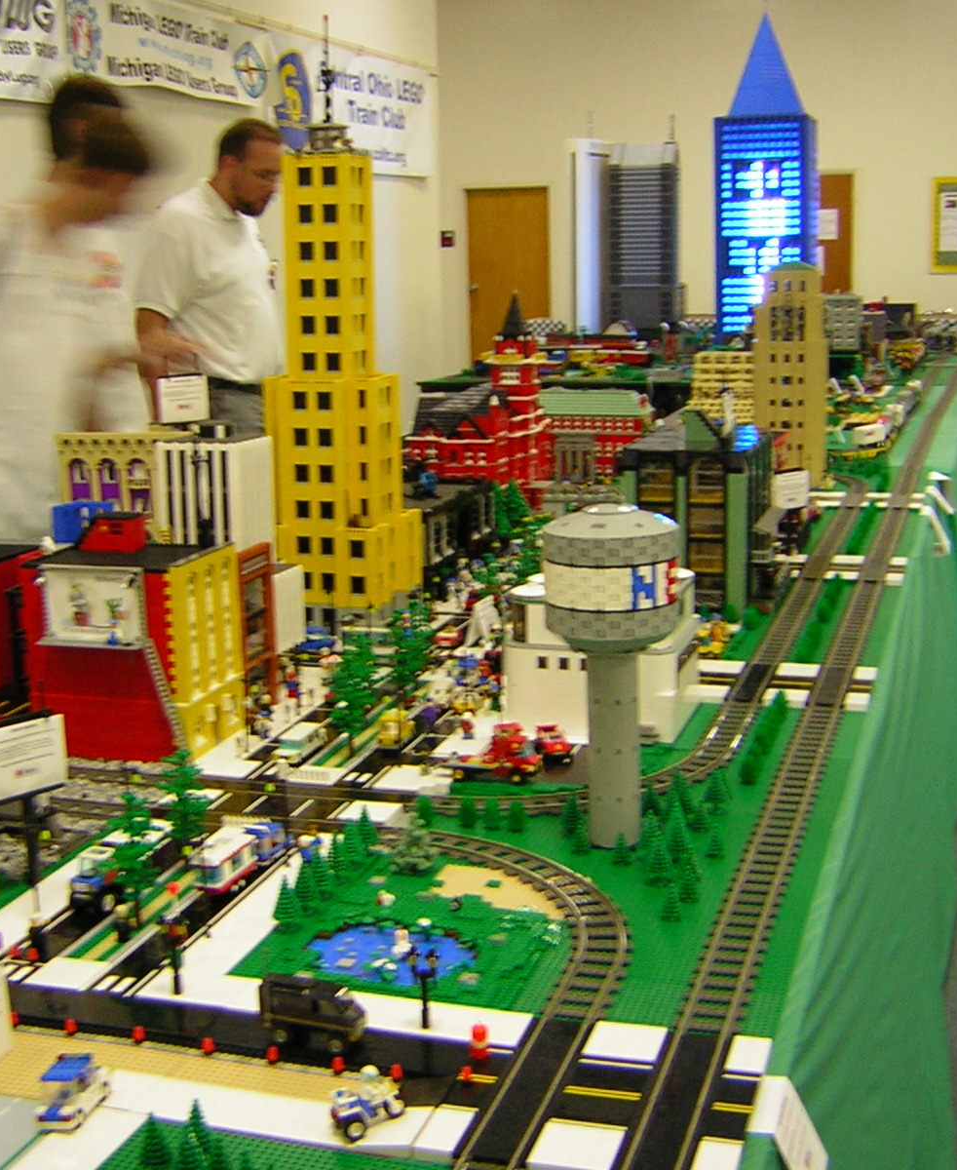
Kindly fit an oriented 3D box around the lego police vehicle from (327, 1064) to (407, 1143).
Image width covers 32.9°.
[{"bbox_3d":[-0.097,0.432,1.382,0.058,0.052,0.038,-13,16,-43],"label":"lego police vehicle"}]

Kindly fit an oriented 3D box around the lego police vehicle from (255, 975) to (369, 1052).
[{"bbox_3d":[-0.150,0.395,1.498,0.098,0.059,0.036,3,12,22],"label":"lego police vehicle"}]

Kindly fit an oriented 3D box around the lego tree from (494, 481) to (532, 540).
[{"bbox_3d":[0.089,-0.201,4.296,0.100,0.155,0.100,-2,11,0],"label":"lego tree"}]

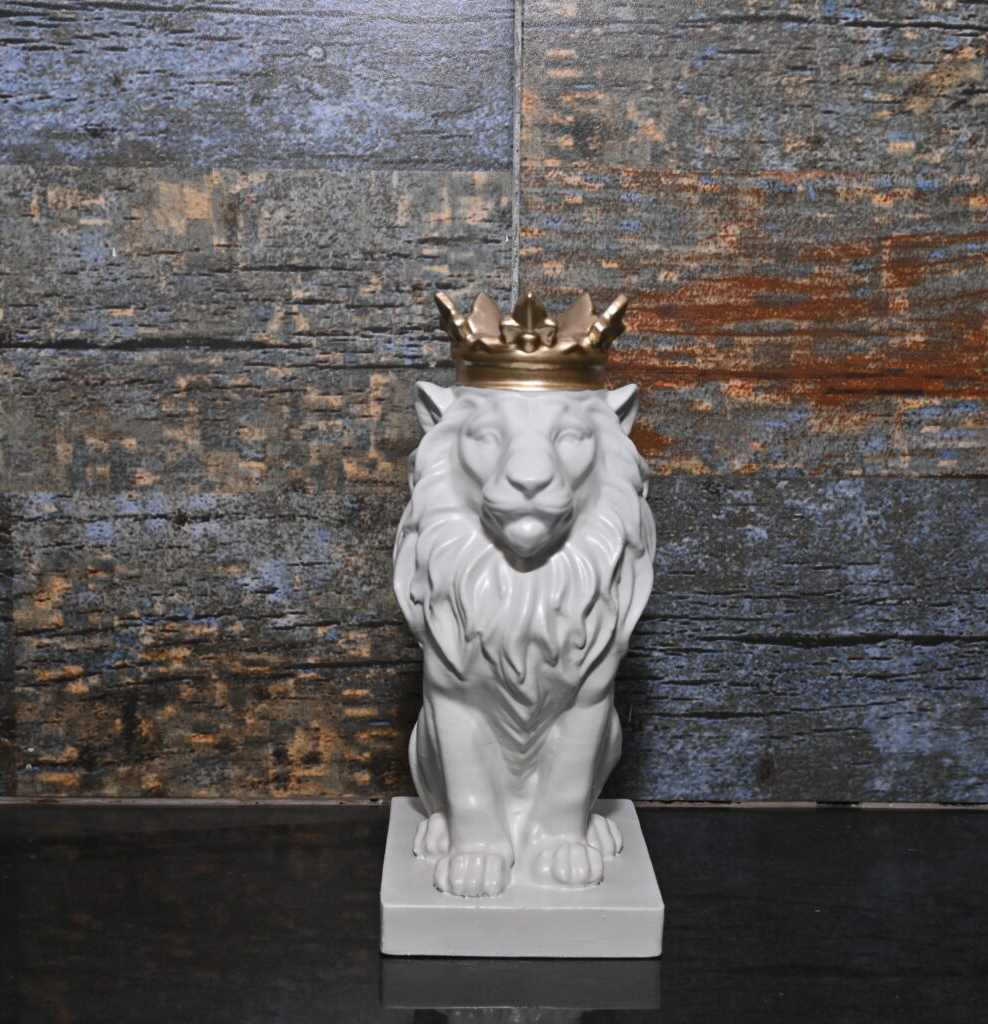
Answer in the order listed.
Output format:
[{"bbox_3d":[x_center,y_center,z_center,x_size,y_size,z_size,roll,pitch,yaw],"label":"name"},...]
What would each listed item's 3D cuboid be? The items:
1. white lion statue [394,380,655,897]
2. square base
[{"bbox_3d":[0.011,0.038,0.655,0.093,0.171,0.098,1,9,-1],"label":"white lion statue"},{"bbox_3d":[0.008,0.131,0.670,0.095,0.018,0.113,1,9,-1],"label":"square base"}]

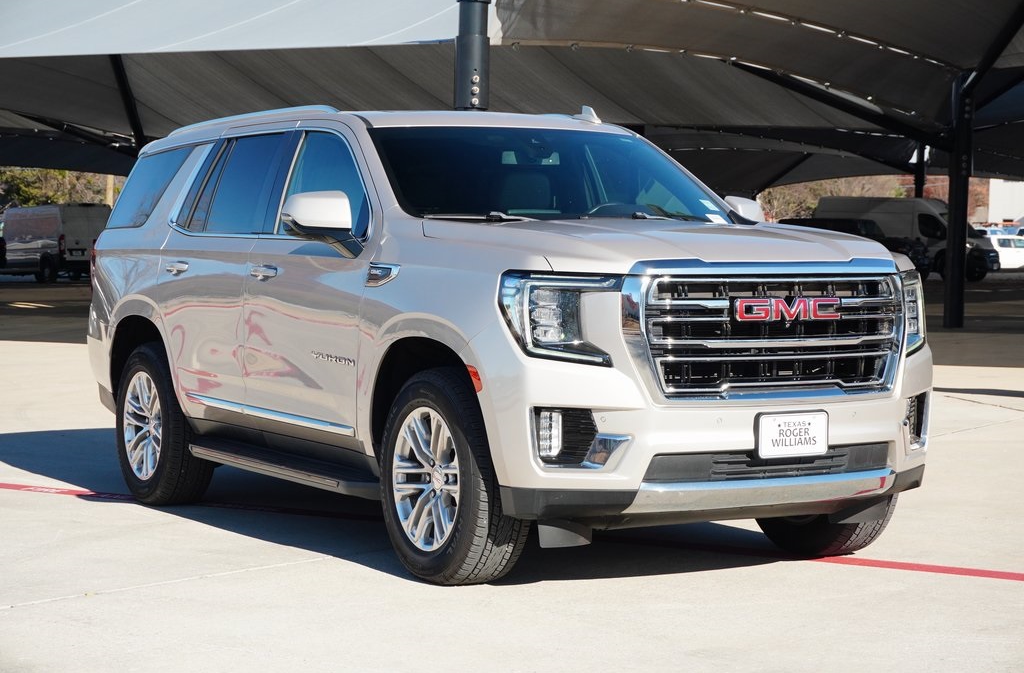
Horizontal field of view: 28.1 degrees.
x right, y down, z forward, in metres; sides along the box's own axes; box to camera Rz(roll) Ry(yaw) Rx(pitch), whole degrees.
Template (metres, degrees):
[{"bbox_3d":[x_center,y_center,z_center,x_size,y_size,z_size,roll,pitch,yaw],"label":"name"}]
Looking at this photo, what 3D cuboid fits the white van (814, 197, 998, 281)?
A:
[{"bbox_3d":[11.881,-2.866,61.329,5.450,2.540,2.070,3,3,36],"label":"white van"}]

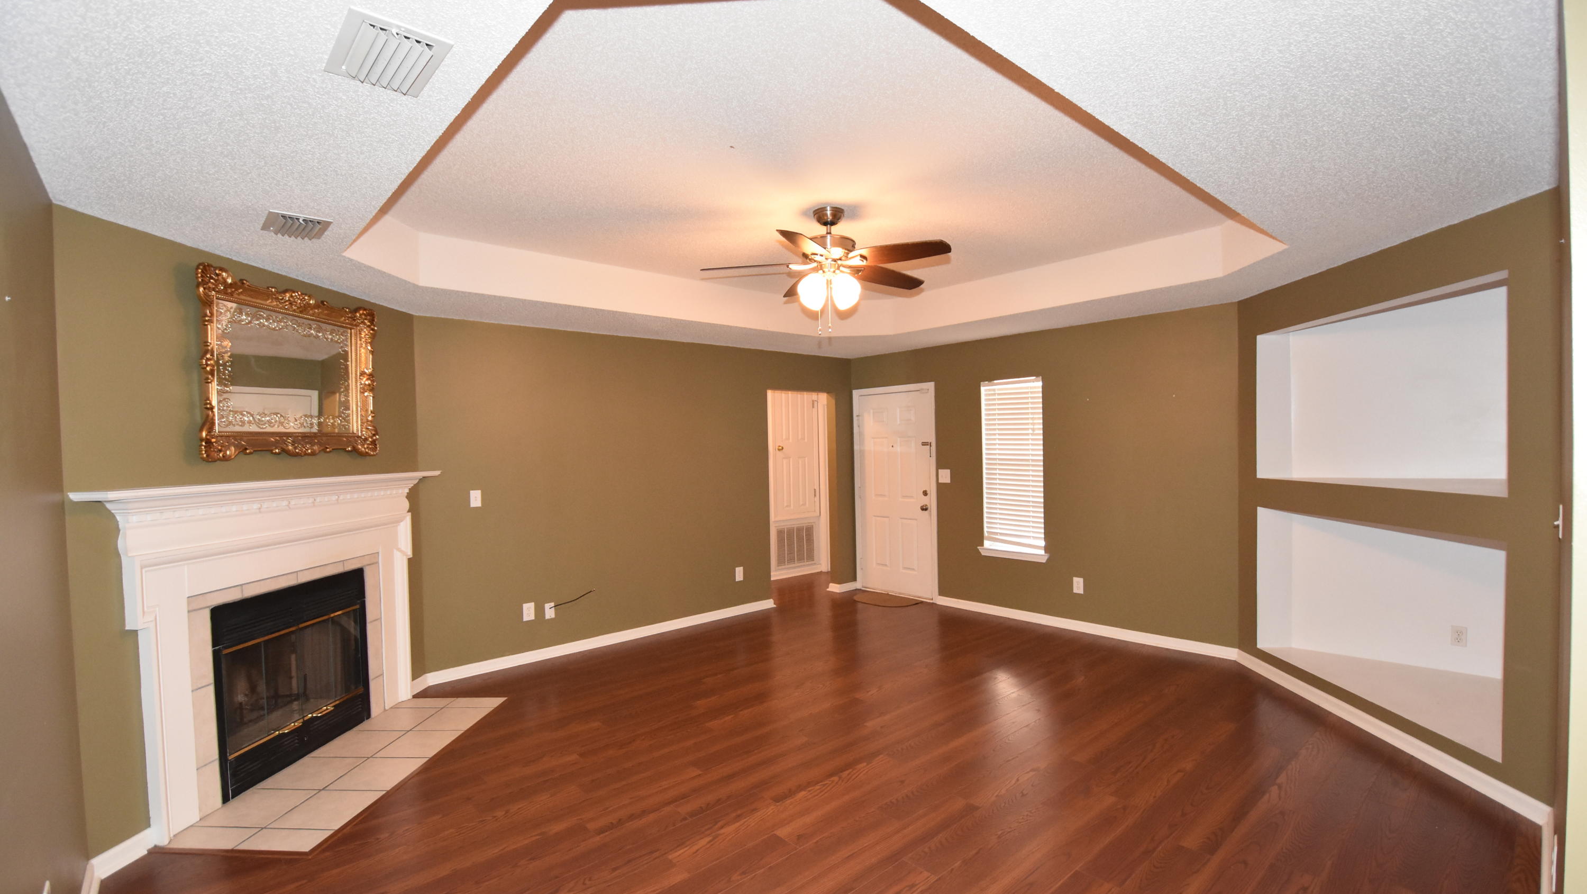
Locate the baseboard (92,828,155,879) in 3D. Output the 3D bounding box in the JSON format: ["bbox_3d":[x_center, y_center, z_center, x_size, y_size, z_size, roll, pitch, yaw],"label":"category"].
[{"bbox_3d":[-2.547,1.553,2.522,0.020,0.085,0.225,-1,1,5],"label":"baseboard"}]

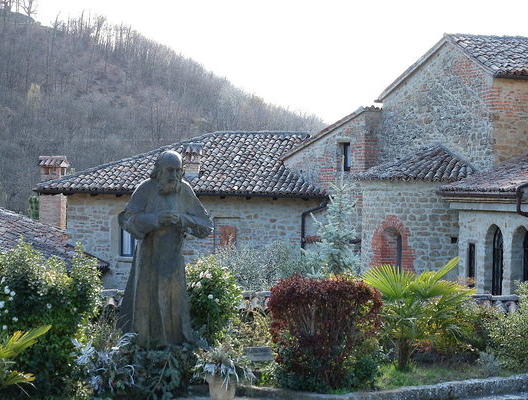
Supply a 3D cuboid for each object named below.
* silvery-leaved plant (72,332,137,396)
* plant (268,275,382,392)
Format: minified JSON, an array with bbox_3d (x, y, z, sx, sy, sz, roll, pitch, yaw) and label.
[{"bbox_3d":[-1.314,1.356,10.300,0.530,0.540,0.480,0,1,0],"label":"silvery-leaved plant"},{"bbox_3d":[0.531,1.149,10.800,0.980,1.020,0.880,0,1,0],"label":"plant"}]

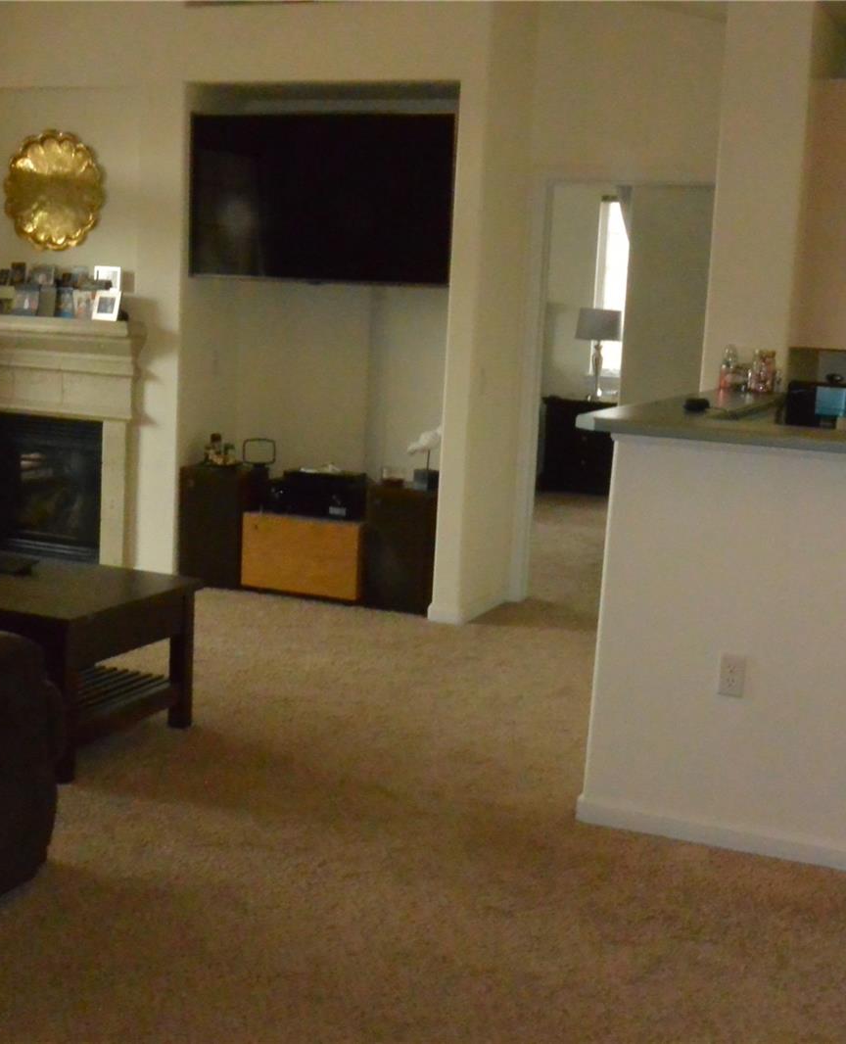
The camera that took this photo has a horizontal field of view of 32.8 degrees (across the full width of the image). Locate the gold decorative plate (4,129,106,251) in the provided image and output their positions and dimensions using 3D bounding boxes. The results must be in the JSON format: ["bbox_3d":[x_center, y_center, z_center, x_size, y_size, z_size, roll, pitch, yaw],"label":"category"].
[{"bbox_3d":[-1.818,-1.636,7.075,0.581,0.584,0.052,6,10,20],"label":"gold decorative plate"}]

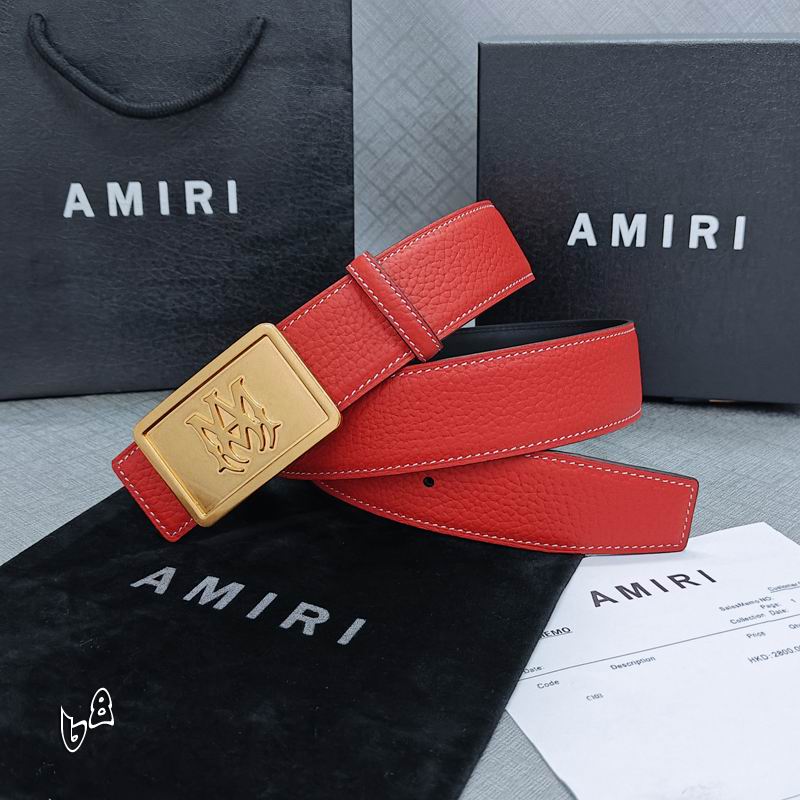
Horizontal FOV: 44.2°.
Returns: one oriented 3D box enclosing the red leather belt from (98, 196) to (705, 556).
[{"bbox_3d":[0.005,-0.017,0.382,0.222,0.109,0.115,0,22,-4],"label":"red leather belt"}]

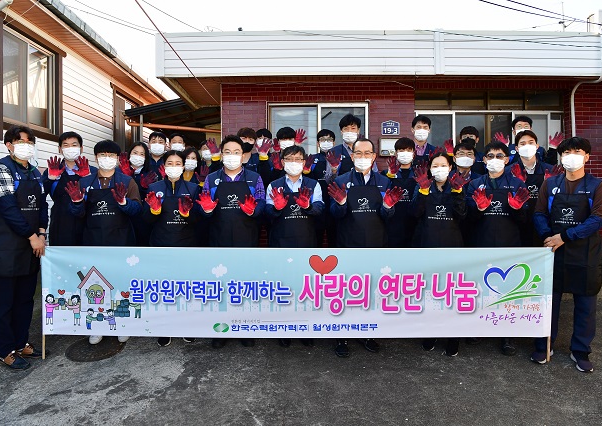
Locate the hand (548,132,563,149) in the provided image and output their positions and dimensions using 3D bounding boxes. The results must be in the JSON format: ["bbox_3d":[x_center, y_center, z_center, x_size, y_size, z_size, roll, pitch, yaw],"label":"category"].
[{"bbox_3d":[2.482,-0.706,4.150,0.150,0.160,0.070,1,2,25],"label":"hand"}]

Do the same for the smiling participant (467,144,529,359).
[{"bbox_3d":[1.562,0.268,3.390,0.520,1.710,0.460,1,2,20],"label":"smiling participant"}]

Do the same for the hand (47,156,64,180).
[{"bbox_3d":[-2.073,-0.376,3.600,0.140,0.200,0.070,2,2,-20],"label":"hand"}]

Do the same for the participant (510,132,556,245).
[{"bbox_3d":[2.030,0.190,3.750,0.520,1.800,0.450,0,1,14],"label":"participant"}]

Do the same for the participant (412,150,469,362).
[{"bbox_3d":[1.090,0.308,3.381,0.470,1.630,0.460,0,2,14],"label":"participant"}]

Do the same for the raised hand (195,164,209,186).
[{"bbox_3d":[-0.947,-0.361,4.100,0.130,0.200,0.070,8,2,-10],"label":"raised hand"}]

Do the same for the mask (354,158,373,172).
[{"bbox_3d":[0.495,-0.379,3.380,0.145,0.110,0.080,0,2,7],"label":"mask"}]

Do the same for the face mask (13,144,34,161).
[{"bbox_3d":[-2.088,-0.457,3.220,0.080,0.120,0.155,2,3,44],"label":"face mask"}]

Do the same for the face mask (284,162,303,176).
[{"bbox_3d":[-0.062,-0.357,3.500,0.155,0.115,0.090,0,1,0],"label":"face mask"}]

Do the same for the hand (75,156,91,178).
[{"bbox_3d":[-1.828,-0.390,3.580,0.140,0.175,0.070,-1,2,-25],"label":"hand"}]

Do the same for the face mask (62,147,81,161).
[{"bbox_3d":[-1.960,-0.508,3.650,0.150,0.120,0.080,-1,2,-26],"label":"face mask"}]

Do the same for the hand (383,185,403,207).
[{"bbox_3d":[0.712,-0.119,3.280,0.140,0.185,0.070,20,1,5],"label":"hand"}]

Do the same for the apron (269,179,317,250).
[{"bbox_3d":[-0.063,0.130,3.600,0.420,0.820,0.220,0,2,-3],"label":"apron"}]

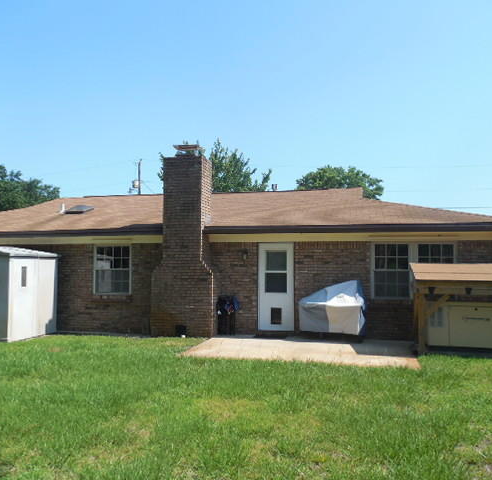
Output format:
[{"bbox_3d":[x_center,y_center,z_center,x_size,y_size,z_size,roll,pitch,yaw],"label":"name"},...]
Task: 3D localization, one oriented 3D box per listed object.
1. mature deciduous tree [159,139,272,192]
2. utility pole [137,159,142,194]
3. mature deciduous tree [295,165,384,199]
[{"bbox_3d":[-1.903,-1.534,28.631,7.600,9.580,7.600,-1,-3,12],"label":"mature deciduous tree"},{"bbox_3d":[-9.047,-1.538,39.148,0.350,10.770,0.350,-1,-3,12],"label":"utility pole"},{"bbox_3d":[7.552,-1.172,37.124,7.700,9.810,7.700,-1,-3,12],"label":"mature deciduous tree"}]

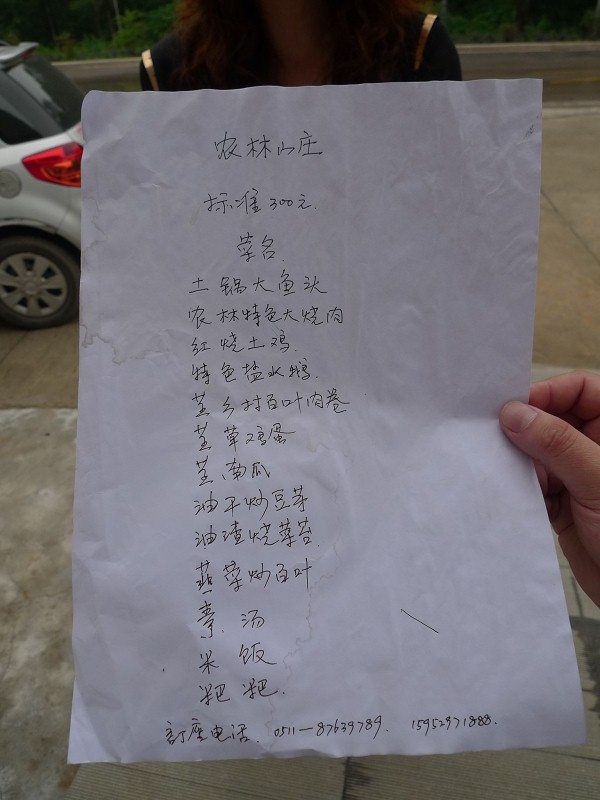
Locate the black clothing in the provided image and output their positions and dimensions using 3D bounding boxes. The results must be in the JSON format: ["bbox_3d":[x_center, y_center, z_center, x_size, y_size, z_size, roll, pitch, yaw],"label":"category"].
[{"bbox_3d":[0.010,-0.260,0.860,0.430,0.550,0.250,3,37,8],"label":"black clothing"}]

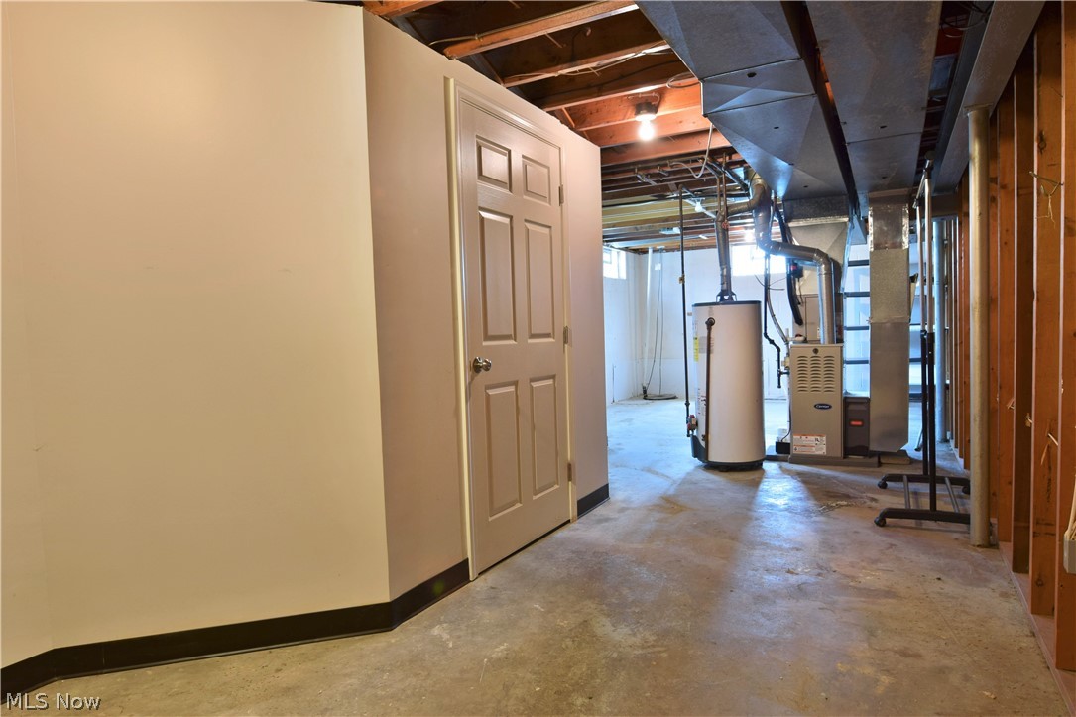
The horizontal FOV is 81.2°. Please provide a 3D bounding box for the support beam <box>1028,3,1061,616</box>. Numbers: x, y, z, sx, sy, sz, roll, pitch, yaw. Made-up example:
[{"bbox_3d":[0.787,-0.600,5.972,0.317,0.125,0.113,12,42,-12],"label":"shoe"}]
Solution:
[{"bbox_3d":[1.751,-0.179,2.148,0.090,2.157,0.040,0,3,30],"label":"support beam"}]

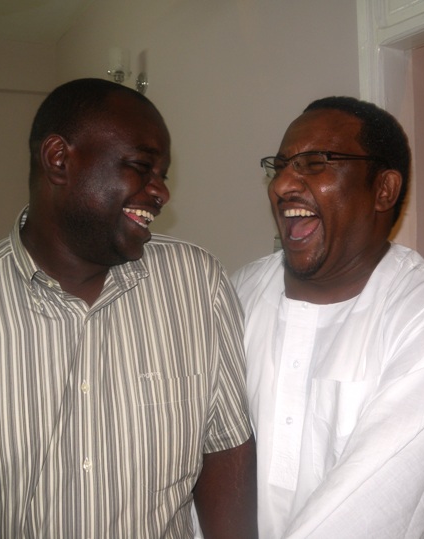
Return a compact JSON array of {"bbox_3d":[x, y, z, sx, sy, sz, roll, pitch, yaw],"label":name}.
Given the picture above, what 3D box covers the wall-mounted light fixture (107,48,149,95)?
[{"bbox_3d":[-0.454,-1.035,3.068,0.190,0.270,0.130,-2,1,-32],"label":"wall-mounted light fixture"}]

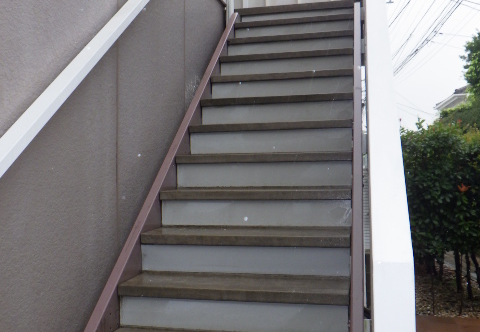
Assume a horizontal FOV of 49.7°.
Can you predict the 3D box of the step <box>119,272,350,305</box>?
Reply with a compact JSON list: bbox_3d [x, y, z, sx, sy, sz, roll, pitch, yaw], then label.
[{"bbox_3d":[-0.017,0.548,2.303,0.994,0.055,0.280,-1,-2,13],"label":"step"}]

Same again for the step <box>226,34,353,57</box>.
[{"bbox_3d":[0.418,-0.925,4.169,0.985,0.191,0.264,-1,0,14],"label":"step"}]

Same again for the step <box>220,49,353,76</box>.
[{"bbox_3d":[0.363,-0.733,3.932,0.985,0.191,0.264,-1,0,14],"label":"step"}]

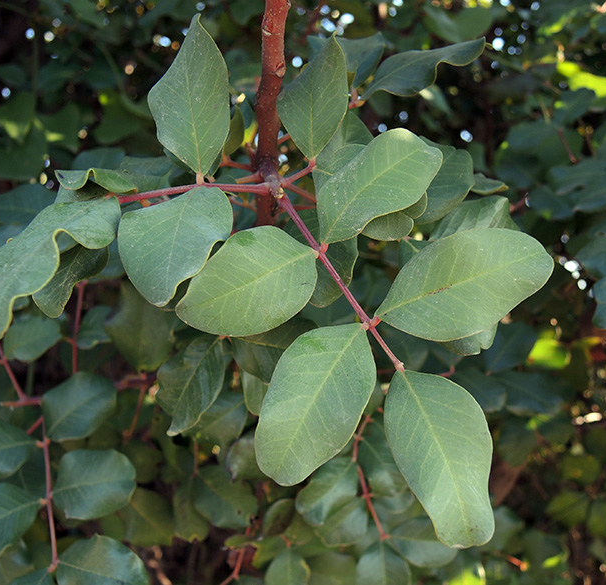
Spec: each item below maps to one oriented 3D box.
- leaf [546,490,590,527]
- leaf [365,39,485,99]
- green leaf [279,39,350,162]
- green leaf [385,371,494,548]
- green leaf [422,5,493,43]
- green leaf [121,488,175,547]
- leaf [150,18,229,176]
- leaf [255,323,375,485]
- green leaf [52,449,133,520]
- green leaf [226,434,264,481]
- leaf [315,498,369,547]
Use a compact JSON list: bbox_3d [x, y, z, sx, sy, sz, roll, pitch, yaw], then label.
[{"bbox_3d":[0.360,0.292,0.850,0.068,0.043,0.014,-10,-28,-12],"label":"leaf"},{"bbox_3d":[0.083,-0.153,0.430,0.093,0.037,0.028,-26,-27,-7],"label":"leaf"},{"bbox_3d":[0.005,-0.091,0.290,0.032,0.061,0.012,10,-9,1],"label":"green leaf"},{"bbox_3d":[0.061,0.069,0.269,0.042,0.080,0.013,-19,-4,2],"label":"green leaf"},{"bbox_3d":[0.176,-0.306,0.720,0.080,0.052,0.025,0,-14,0],"label":"green leaf"},{"bbox_3d":[-0.137,0.198,0.548,0.045,0.064,0.013,-37,-19,-19],"label":"green leaf"},{"bbox_3d":[-0.052,-0.090,0.286,0.035,0.073,0.013,-1,-2,-9],"label":"leaf"},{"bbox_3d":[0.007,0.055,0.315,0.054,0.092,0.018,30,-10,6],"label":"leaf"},{"bbox_3d":[-0.136,0.123,0.411,0.051,0.046,0.011,-11,-25,-12],"label":"green leaf"},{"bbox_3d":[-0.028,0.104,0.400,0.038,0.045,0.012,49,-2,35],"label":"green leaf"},{"bbox_3d":[0.030,0.155,0.427,0.024,0.040,0.013,37,-8,21],"label":"leaf"}]

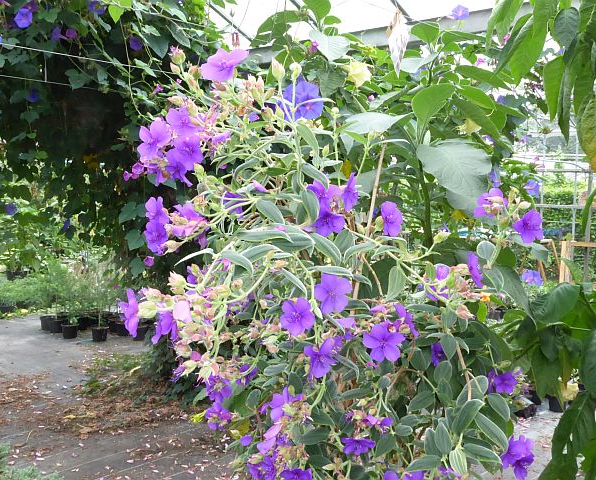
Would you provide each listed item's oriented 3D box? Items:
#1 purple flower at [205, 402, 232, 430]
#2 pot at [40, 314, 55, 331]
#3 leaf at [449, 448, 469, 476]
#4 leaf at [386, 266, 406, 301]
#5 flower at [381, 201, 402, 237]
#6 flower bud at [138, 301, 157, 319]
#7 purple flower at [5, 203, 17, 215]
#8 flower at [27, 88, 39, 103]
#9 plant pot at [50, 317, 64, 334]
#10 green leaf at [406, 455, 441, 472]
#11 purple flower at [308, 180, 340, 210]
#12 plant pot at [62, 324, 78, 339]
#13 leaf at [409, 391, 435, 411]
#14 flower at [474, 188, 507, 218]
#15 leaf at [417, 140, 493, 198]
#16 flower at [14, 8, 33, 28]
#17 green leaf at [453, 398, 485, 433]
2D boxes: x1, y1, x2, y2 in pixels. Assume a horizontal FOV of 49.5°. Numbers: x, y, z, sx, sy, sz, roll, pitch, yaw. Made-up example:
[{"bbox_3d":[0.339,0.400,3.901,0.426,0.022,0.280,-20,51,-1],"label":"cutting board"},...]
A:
[{"bbox_3d":[-0.160,0.355,1.300,0.056,0.056,0.040,1,9,12],"label":"purple flower"},{"bbox_3d":[-2.655,0.885,6.900,0.185,0.160,0.185,0,5,0],"label":"pot"},{"bbox_3d":[0.298,0.413,1.200,0.036,0.054,0.018,1,-12,9],"label":"leaf"},{"bbox_3d":[0.198,0.087,1.300,0.040,0.068,0.018,1,-12,6],"label":"leaf"},{"bbox_3d":[0.202,-0.046,1.400,0.066,0.077,0.033,-4,5,-38],"label":"flower"},{"bbox_3d":[-0.256,0.118,1.100,0.028,0.031,0.028,0,5,-6],"label":"flower bud"},{"bbox_3d":[-1.952,-0.214,4.400,0.085,0.085,0.045,0,3,-6],"label":"purple flower"},{"bbox_3d":[-1.559,-0.849,3.800,0.070,0.075,0.055,0,12,-6],"label":"flower"},{"bbox_3d":[-2.912,1.043,7.850,0.200,0.175,0.200,0,3,0],"label":"plant pot"},{"bbox_3d":[0.258,0.459,1.330,0.072,0.037,0.040,0,3,0],"label":"green leaf"},{"bbox_3d":[0.050,-0.088,1.280,0.067,0.061,0.032,1,9,9],"label":"purple flower"},{"bbox_3d":[-2.285,0.919,6.500,0.173,0.137,0.173,0,4,0],"label":"plant pot"},{"bbox_3d":[0.272,0.353,1.420,0.059,0.044,0.035,0,3,0],"label":"leaf"},{"bbox_3d":[0.432,-0.082,1.450,0.074,0.067,0.045,-2,3,-30],"label":"flower"},{"bbox_3d":[0.446,-0.199,1.850,0.212,0.169,0.090,0,3,0],"label":"leaf"},{"bbox_3d":[-1.273,-1.032,3.000,0.083,0.095,0.055,-2,12,-18],"label":"flower"},{"bbox_3d":[0.356,0.368,1.350,0.067,0.075,0.040,1,3,11],"label":"green leaf"}]

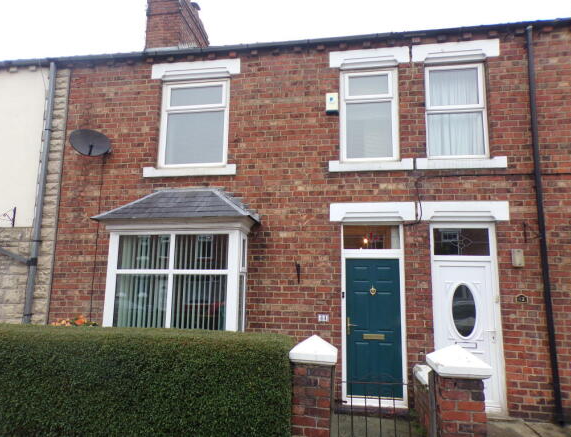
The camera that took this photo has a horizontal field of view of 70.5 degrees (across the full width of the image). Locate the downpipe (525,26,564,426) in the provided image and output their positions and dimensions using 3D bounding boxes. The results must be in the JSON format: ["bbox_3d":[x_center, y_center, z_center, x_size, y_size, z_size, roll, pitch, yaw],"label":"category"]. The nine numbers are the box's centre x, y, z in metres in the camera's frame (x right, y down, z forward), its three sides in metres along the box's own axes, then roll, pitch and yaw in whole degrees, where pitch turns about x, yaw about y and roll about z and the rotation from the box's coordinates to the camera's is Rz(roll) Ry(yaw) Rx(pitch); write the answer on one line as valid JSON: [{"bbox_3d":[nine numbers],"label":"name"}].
[{"bbox_3d":[3.377,-0.062,5.295,0.069,5.237,0.076,-1,-8,10],"label":"downpipe"}]

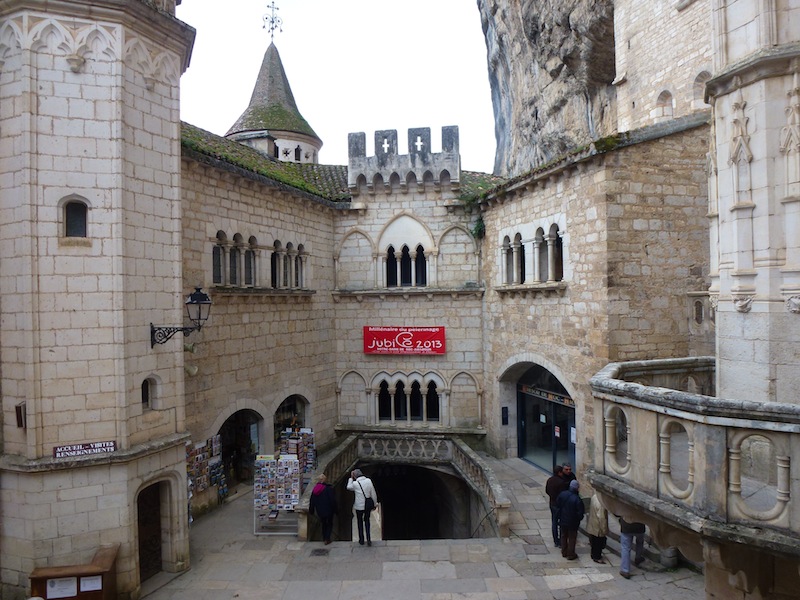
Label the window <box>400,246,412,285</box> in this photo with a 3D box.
[{"bbox_3d":[0.276,-1.283,21.773,0.421,1.553,0.250,-1,0,12],"label":"window"}]

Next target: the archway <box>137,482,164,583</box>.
[{"bbox_3d":[-4.913,4.574,11.310,0.380,2.080,0.920,-1,0,22],"label":"archway"}]

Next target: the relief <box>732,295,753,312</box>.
[{"bbox_3d":[3.820,0.040,6.468,0.130,0.200,0.210,-1,0,-14],"label":"relief"}]

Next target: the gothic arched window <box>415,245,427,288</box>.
[{"bbox_3d":[0.801,-1.278,21.661,0.424,1.548,0.250,-1,0,12],"label":"gothic arched window"}]

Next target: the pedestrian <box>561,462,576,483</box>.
[{"bbox_3d":[3.876,4.633,13.314,0.520,1.740,0.350,-1,0,-17],"label":"pedestrian"}]

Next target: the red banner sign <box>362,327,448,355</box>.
[{"bbox_3d":[0.178,1.523,21.667,3.136,1.040,0.050,-1,0,12],"label":"red banner sign"}]

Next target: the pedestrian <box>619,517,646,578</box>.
[{"bbox_3d":[4.701,4.620,11.674,0.580,1.730,0.500,-1,0,-15],"label":"pedestrian"}]

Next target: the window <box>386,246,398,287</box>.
[{"bbox_3d":[-0.258,-1.286,21.886,0.425,1.553,0.250,-1,0,12],"label":"window"}]

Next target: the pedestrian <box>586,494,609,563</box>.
[{"bbox_3d":[4.195,4.629,12.250,0.420,1.700,0.520,-1,0,-14],"label":"pedestrian"}]

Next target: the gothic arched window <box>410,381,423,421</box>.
[{"bbox_3d":[0.626,3.815,21.933,0.500,1.518,0.250,-1,0,14],"label":"gothic arched window"}]

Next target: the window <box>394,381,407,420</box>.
[{"bbox_3d":[0.019,3.842,22.087,0.500,1.529,0.250,-1,0,14],"label":"window"}]

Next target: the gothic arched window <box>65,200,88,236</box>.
[{"bbox_3d":[-5.853,-1.475,10.454,0.390,0.660,0.200,-1,0,-24],"label":"gothic arched window"}]

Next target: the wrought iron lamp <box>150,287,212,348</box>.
[{"bbox_3d":[-4.226,0.357,11.101,1.429,1.191,0.480,-1,0,22],"label":"wrought iron lamp"}]

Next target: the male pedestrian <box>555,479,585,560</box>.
[{"bbox_3d":[3.626,4.661,12.380,0.540,1.690,0.380,-1,0,42],"label":"male pedestrian"}]

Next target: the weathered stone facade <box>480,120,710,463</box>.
[{"bbox_3d":[5.407,0.658,17.970,3.000,9.600,7.700,-1,0,-15],"label":"weathered stone facade"}]

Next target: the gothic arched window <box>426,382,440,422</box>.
[{"bbox_3d":[1.262,3.787,21.773,0.500,1.507,0.250,-1,0,14],"label":"gothic arched window"}]

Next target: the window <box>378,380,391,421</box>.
[{"bbox_3d":[-0.597,3.869,22.242,0.500,1.540,0.250,-1,0,14],"label":"window"}]

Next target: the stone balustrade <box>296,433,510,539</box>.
[{"bbox_3d":[0.188,5.188,16.800,4.950,0.920,7.200,-1,0,2],"label":"stone balustrade"}]

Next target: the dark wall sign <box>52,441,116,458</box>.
[{"bbox_3d":[-5.691,2.690,10.459,1.004,0.197,0.040,-1,0,-20],"label":"dark wall sign"}]

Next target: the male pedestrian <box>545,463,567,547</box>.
[{"bbox_3d":[3.557,4.610,13.050,0.540,1.760,0.400,-1,0,38],"label":"male pedestrian"}]

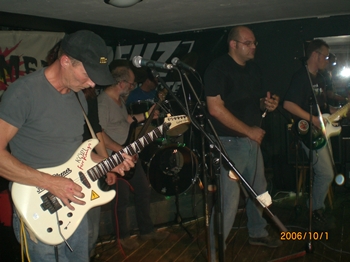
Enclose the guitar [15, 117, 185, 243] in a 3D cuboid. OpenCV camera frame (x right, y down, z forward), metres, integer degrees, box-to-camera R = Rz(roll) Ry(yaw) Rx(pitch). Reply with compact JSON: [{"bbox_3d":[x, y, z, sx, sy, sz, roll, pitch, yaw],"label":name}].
[{"bbox_3d":[-0.280,0.144,1.822,0.967,0.318,0.067,-34,6,-31],"label":"guitar"}]

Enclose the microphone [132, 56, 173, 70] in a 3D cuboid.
[{"bbox_3d":[-0.109,-0.310,1.770,0.178,0.051,0.051,8,8,7],"label":"microphone"}]

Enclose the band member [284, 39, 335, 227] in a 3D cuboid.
[{"bbox_3d":[1.308,0.035,3.660,0.380,1.758,0.520,4,9,38],"label":"band member"}]

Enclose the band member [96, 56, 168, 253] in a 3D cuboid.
[{"bbox_3d":[-0.359,0.219,3.343,0.480,1.592,0.520,2,8,30],"label":"band member"}]

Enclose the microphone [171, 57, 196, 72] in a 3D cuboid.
[{"bbox_3d":[0.047,-0.420,2.460,0.172,0.051,0.051,24,1,-15],"label":"microphone"}]

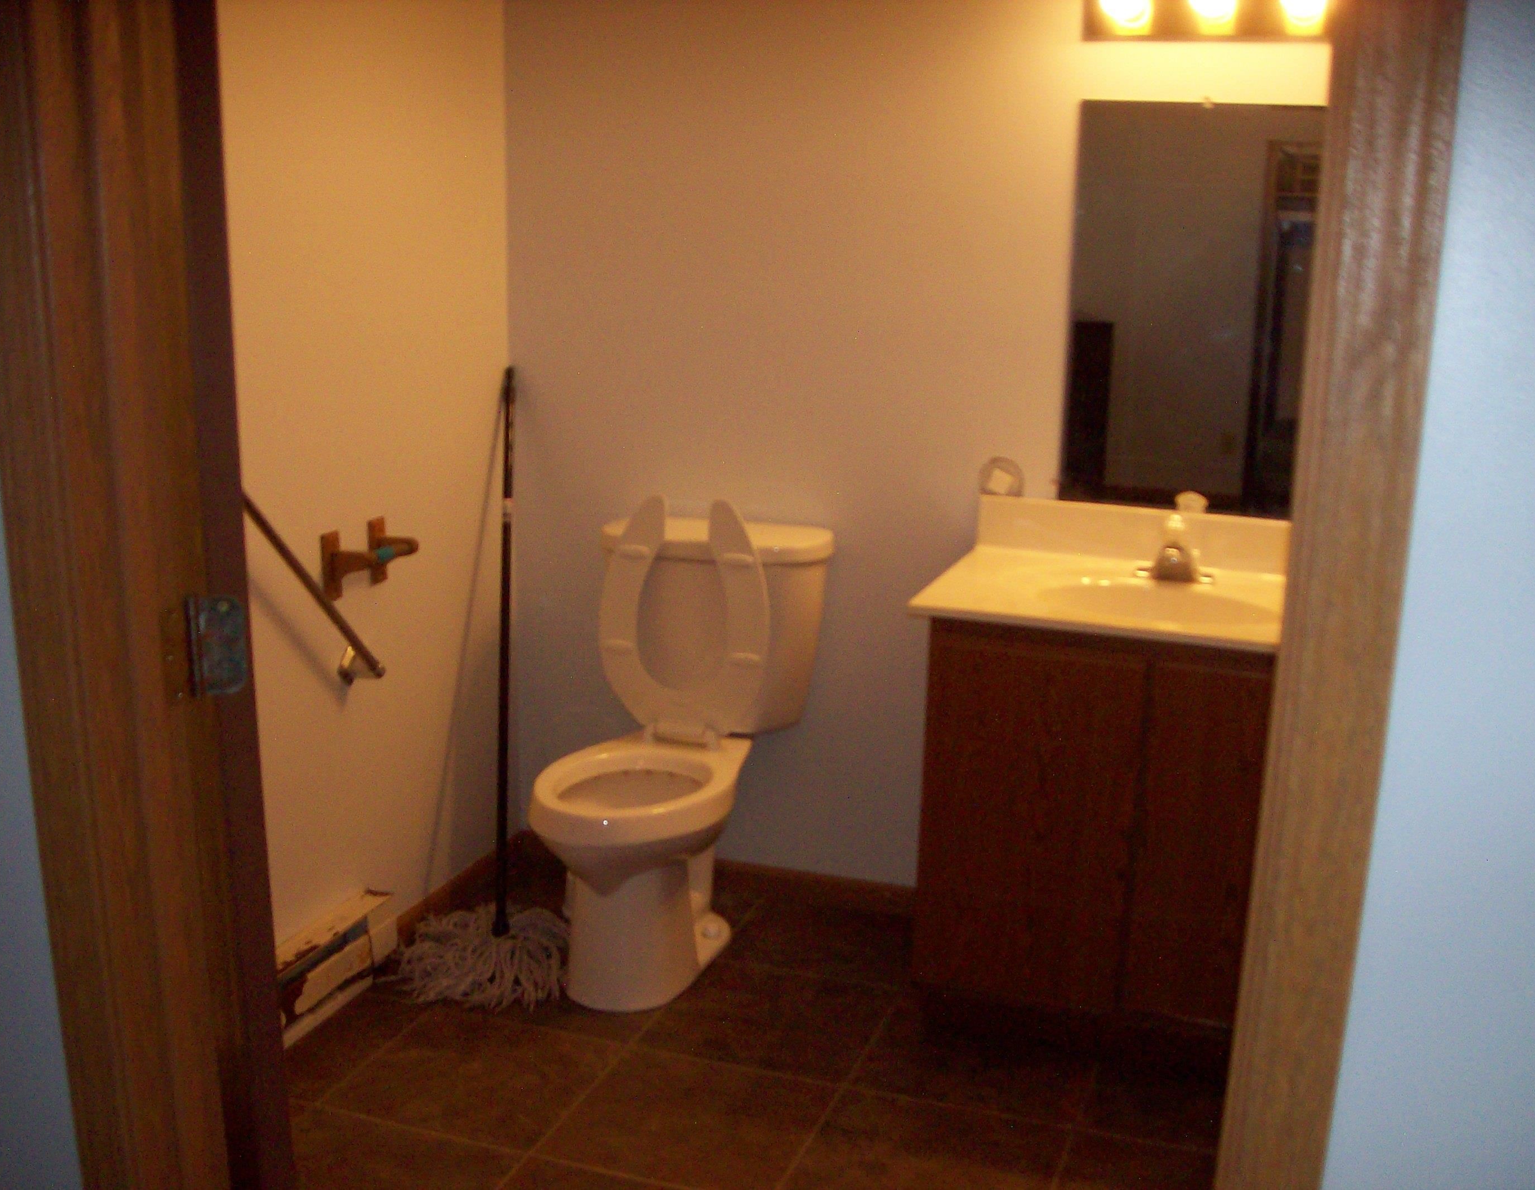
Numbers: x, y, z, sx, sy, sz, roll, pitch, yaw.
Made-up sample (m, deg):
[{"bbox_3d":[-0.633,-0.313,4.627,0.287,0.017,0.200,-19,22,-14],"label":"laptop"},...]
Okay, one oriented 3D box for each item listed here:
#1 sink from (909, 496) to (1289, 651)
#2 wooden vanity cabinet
[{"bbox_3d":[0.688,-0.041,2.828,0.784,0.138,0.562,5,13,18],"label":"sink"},{"bbox_3d":[0.682,0.392,2.938,0.728,0.781,0.541,5,13,18],"label":"wooden vanity cabinet"}]

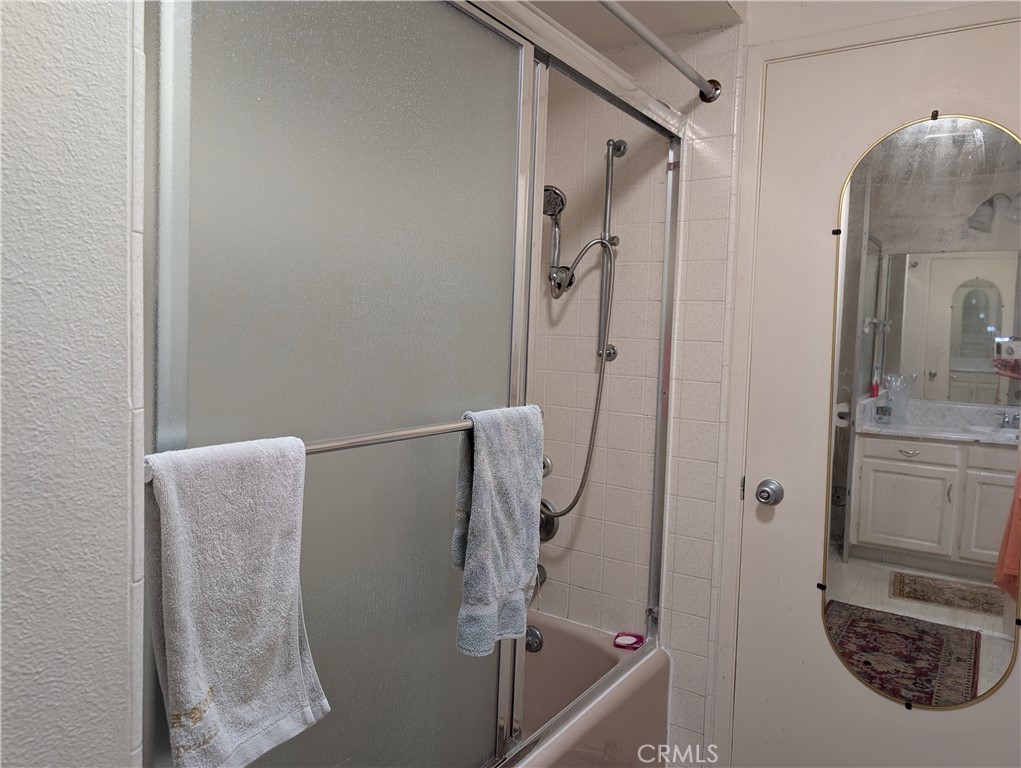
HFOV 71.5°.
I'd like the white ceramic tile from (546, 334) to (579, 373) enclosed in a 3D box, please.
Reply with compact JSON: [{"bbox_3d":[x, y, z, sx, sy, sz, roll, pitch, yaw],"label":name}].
[{"bbox_3d":[0.160,-0.087,2.174,0.108,0.107,0.009,4,5,36],"label":"white ceramic tile"}]

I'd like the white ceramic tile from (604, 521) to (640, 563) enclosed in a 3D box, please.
[{"bbox_3d":[0.327,0.470,2.095,0.108,0.108,0.010,4,4,33],"label":"white ceramic tile"}]

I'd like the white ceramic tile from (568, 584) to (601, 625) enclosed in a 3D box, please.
[{"bbox_3d":[0.230,0.674,2.161,0.108,0.107,0.009,4,5,36],"label":"white ceramic tile"}]

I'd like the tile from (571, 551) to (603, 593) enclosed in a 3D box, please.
[{"bbox_3d":[0.233,0.572,2.161,0.108,0.108,0.010,4,4,33],"label":"tile"}]

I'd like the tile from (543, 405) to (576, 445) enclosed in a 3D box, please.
[{"bbox_3d":[0.155,0.130,2.193,0.108,0.108,0.010,4,4,33],"label":"tile"}]

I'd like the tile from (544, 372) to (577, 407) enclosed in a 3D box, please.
[{"bbox_3d":[0.158,0.021,2.197,0.108,0.108,0.009,4,4,34],"label":"tile"}]

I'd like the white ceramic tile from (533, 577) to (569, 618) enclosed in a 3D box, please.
[{"bbox_3d":[0.138,0.676,2.239,0.108,0.108,0.009,4,4,34],"label":"white ceramic tile"}]

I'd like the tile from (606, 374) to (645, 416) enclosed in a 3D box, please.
[{"bbox_3d":[0.337,0.034,2.053,0.108,0.107,0.009,4,5,36],"label":"tile"}]

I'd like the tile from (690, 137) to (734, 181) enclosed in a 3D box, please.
[{"bbox_3d":[0.545,-0.608,1.911,0.108,0.108,0.009,4,4,34],"label":"tile"}]

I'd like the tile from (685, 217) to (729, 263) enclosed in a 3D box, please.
[{"bbox_3d":[0.538,-0.389,1.925,0.108,0.108,0.009,4,4,34],"label":"tile"}]

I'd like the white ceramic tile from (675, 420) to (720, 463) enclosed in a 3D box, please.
[{"bbox_3d":[0.521,0.157,1.960,0.108,0.108,0.009,4,4,34],"label":"white ceramic tile"}]

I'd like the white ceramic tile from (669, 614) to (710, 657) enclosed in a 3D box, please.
[{"bbox_3d":[0.505,0.703,1.995,0.108,0.108,0.009,4,4,34],"label":"white ceramic tile"}]

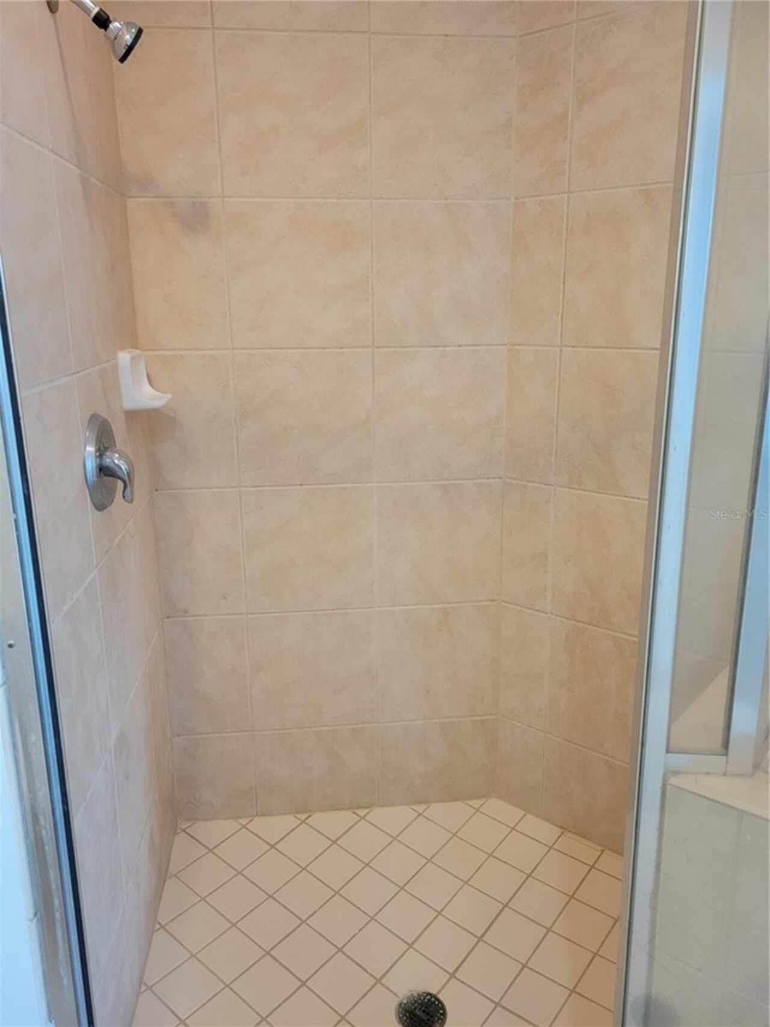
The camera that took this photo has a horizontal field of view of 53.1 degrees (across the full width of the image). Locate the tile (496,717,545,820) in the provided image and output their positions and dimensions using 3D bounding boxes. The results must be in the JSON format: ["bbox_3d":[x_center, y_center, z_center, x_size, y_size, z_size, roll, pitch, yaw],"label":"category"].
[{"bbox_3d":[0.345,0.654,1.998,0.129,0.246,0.010,12,20,38],"label":"tile"}]

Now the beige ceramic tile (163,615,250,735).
[{"bbox_3d":[-0.454,0.420,1.992,0.205,0.329,0.010,-2,14,-6],"label":"beige ceramic tile"}]

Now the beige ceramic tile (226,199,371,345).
[{"bbox_3d":[-0.188,-0.533,1.726,0.319,0.317,0.012,-2,15,-6],"label":"beige ceramic tile"}]

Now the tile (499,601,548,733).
[{"bbox_3d":[0.351,0.394,1.970,0.135,0.317,0.012,11,19,38],"label":"tile"}]

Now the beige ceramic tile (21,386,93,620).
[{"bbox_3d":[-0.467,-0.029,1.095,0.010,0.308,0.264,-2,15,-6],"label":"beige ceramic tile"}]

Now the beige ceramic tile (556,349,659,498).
[{"bbox_3d":[0.537,-0.199,1.716,0.327,0.325,0.010,11,18,39],"label":"beige ceramic tile"}]

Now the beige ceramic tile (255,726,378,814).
[{"bbox_3d":[-0.183,0.695,2.093,0.327,0.250,0.010,-2,14,-6],"label":"beige ceramic tile"}]

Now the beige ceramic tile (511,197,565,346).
[{"bbox_3d":[0.335,-0.520,1.675,0.129,0.308,0.010,12,20,38],"label":"beige ceramic tile"}]

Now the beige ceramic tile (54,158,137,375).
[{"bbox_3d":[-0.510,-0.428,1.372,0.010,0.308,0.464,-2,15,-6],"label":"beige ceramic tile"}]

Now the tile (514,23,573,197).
[{"bbox_3d":[0.351,-0.876,1.700,0.138,0.331,0.010,11,18,39],"label":"tile"}]

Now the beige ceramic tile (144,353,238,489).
[{"bbox_3d":[-0.447,-0.213,1.782,0.198,0.317,0.012,-2,15,-6],"label":"beige ceramic tile"}]

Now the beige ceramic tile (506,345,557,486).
[{"bbox_3d":[0.356,-0.235,1.863,0.138,0.325,0.010,11,18,39],"label":"beige ceramic tile"}]

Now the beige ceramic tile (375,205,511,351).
[{"bbox_3d":[0.126,-0.525,1.702,0.305,0.308,0.010,-2,15,-6],"label":"beige ceramic tile"}]

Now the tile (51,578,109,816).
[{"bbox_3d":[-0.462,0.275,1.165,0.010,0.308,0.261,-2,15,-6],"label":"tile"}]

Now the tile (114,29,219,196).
[{"bbox_3d":[-0.453,-0.835,1.620,0.198,0.317,0.012,-2,15,-6],"label":"tile"}]

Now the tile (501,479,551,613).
[{"bbox_3d":[0.348,0.083,1.889,0.135,0.317,0.012,11,19,38],"label":"tile"}]

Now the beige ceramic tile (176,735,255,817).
[{"bbox_3d":[-0.439,0.684,2.014,0.198,0.244,0.012,-2,15,-6],"label":"beige ceramic tile"}]

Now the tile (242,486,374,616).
[{"bbox_3d":[-0.188,0.090,1.939,0.327,0.324,0.010,-2,14,-6],"label":"tile"}]

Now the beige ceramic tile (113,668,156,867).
[{"bbox_3d":[-0.489,0.505,1.508,0.010,0.308,0.311,-2,15,-6],"label":"beige ceramic tile"}]

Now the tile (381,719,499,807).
[{"bbox_3d":[0.140,0.664,2.071,0.310,0.244,0.012,-2,15,-6],"label":"tile"}]

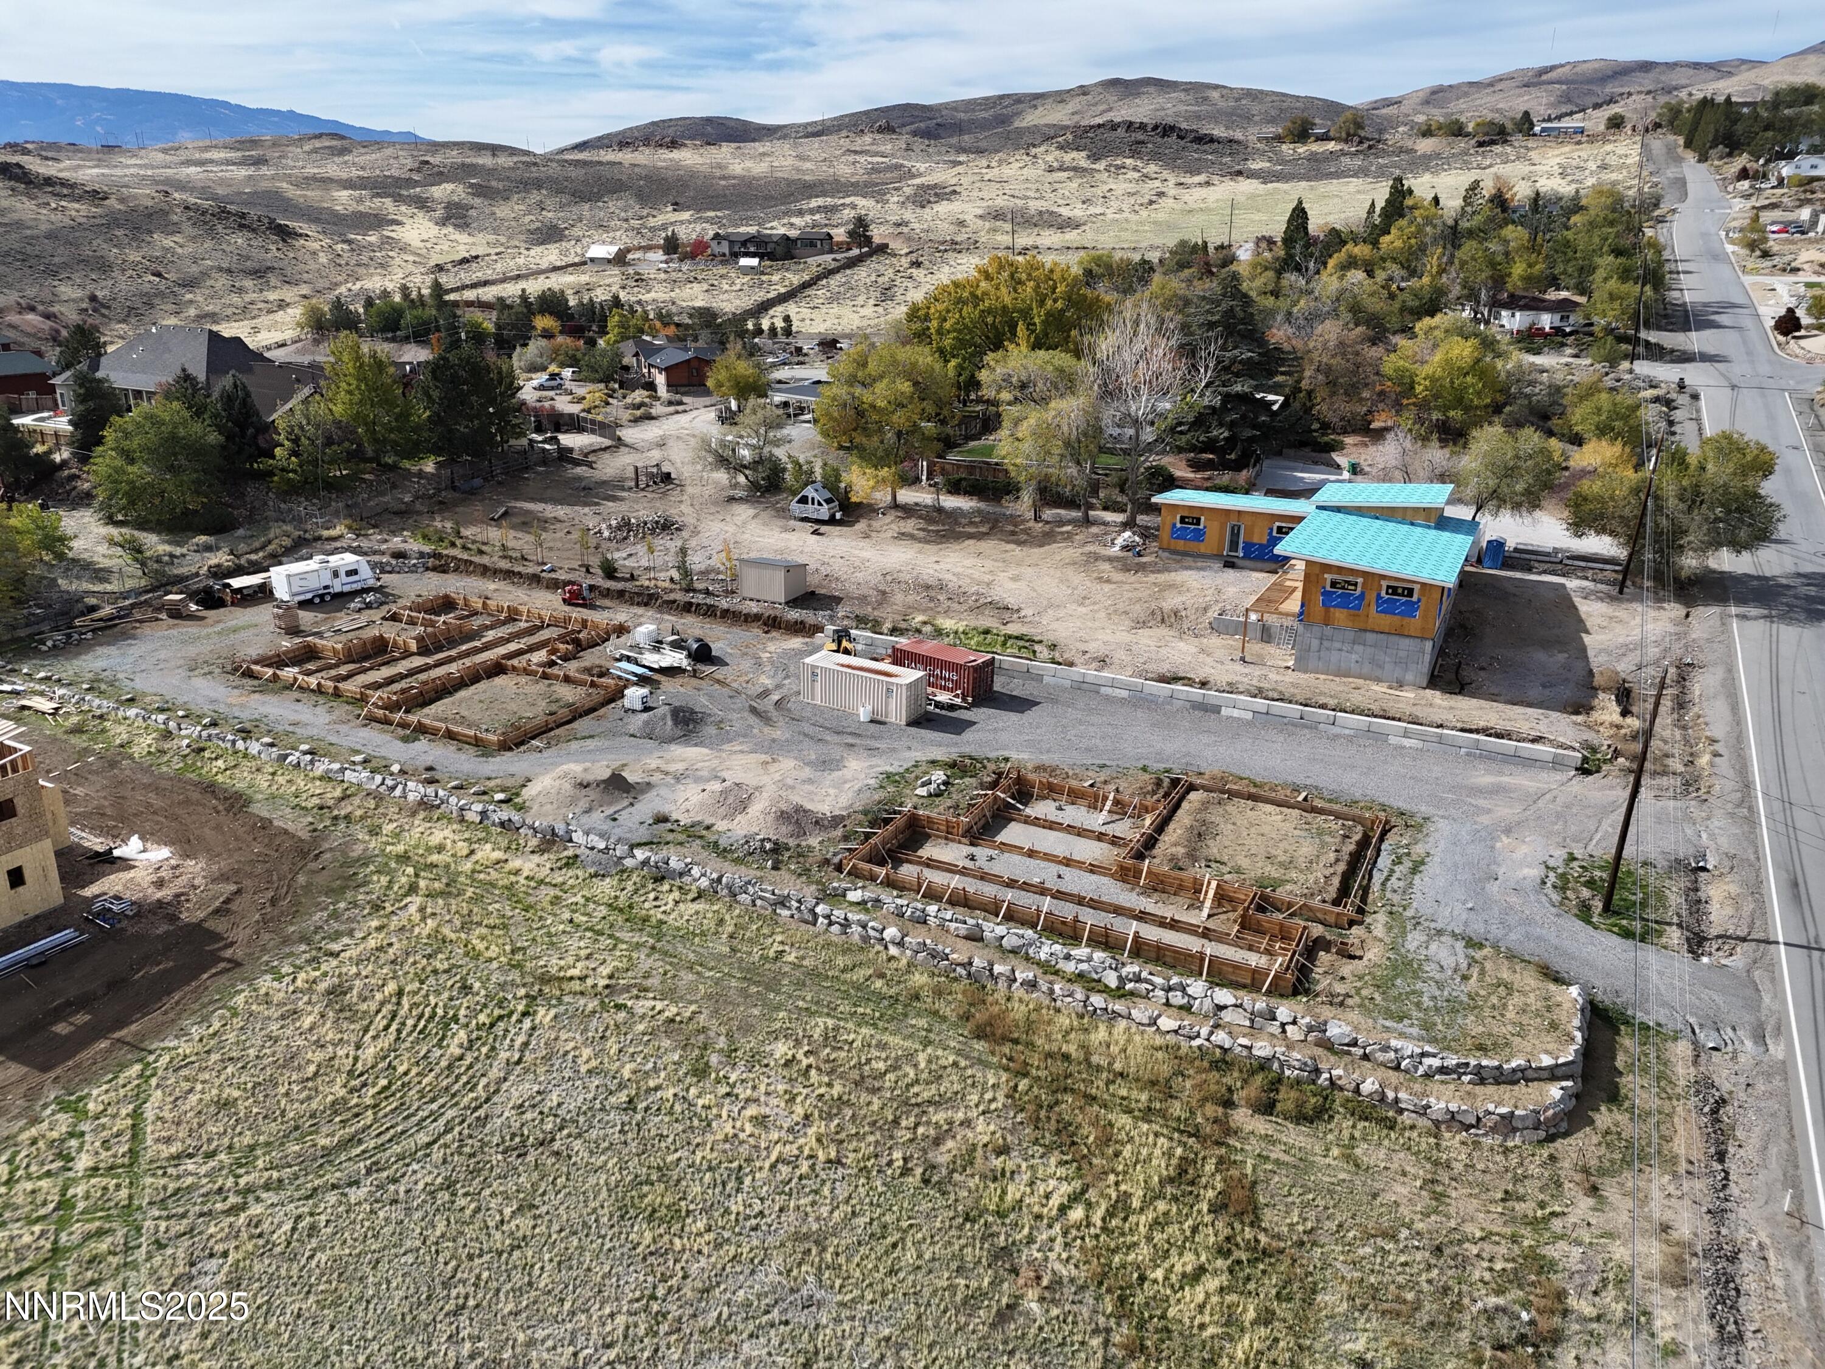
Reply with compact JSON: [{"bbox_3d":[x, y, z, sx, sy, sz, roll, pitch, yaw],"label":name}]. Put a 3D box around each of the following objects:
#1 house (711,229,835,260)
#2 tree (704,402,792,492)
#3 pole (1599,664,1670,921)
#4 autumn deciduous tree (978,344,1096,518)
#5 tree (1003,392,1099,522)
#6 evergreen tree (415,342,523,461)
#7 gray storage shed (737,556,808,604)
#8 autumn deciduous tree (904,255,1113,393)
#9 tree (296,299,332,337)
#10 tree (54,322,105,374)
[{"bbox_3d":[-36.893,-118.584,340.383,30.500,7.400,15.000,4,19,7],"label":"house"},{"bbox_3d":[-15.492,-22.160,118.022,8.090,8.070,7.850,1,20,0],"label":"tree"},{"bbox_3d":[29.811,4.537,52.185,0.350,11.356,0.350,2,19,-1],"label":"pole"},{"bbox_3d":[10.417,-20.855,105.659,9.450,14.170,9.160,1,20,0],"label":"autumn deciduous tree"},{"bbox_3d":[11.555,-19.089,105.718,8.350,10.810,8.090,1,20,0],"label":"tree"},{"bbox_3d":[-43.694,-27.852,125.199,9.600,10.950,9.600,0,19,0],"label":"evergreen tree"},{"bbox_3d":[-10.195,-8.041,94.953,3.900,2.850,3.700,10,22,26],"label":"gray storage shed"},{"bbox_3d":[11.102,-41.631,149.295,23.720,16.880,20.160,3,19,4],"label":"autumn deciduous tree"},{"bbox_3d":[-97.506,-59.818,206.040,5.660,5.700,5.490,1,20,0],"label":"tree"},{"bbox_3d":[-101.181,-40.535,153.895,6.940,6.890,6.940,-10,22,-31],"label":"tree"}]

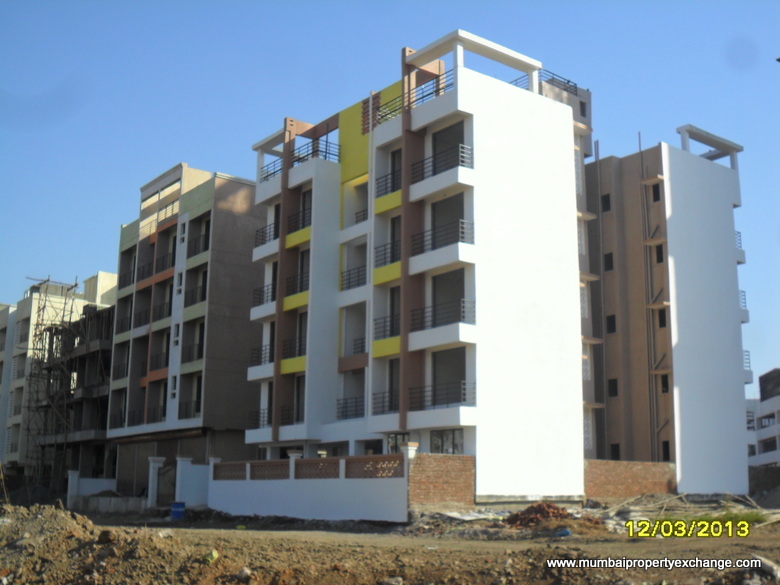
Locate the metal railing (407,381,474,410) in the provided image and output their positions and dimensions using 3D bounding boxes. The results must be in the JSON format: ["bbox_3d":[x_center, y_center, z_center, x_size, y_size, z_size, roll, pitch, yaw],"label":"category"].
[{"bbox_3d":[1.922,3.874,36.459,0.738,0.865,2.980,9,-15,-35],"label":"metal railing"}]

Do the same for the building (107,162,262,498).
[{"bbox_3d":[-8.878,2.910,62.064,12.292,19.372,13.619,9,-15,-35],"label":"building"}]

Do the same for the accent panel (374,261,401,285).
[{"bbox_3d":[-0.021,-0.798,39.652,0.157,0.708,1.937,9,-15,-35],"label":"accent panel"}]

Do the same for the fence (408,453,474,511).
[{"bbox_3d":[1.711,6.334,33.160,2.929,1.804,0.194,9,-15,-36],"label":"fence"}]

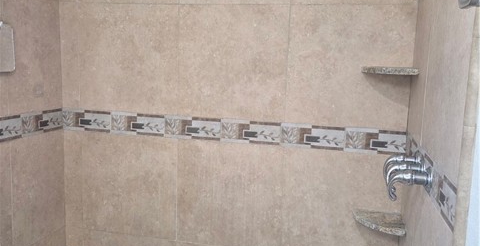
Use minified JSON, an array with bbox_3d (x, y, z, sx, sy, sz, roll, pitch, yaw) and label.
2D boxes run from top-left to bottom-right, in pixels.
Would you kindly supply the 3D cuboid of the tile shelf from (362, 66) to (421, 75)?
[{"bbox_3d":[0.533,-0.186,1.514,0.185,0.024,0.150,4,9,13],"label":"tile shelf"}]

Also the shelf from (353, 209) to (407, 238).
[{"bbox_3d":[0.508,0.368,1.568,0.178,0.028,0.143,4,8,13],"label":"shelf"}]

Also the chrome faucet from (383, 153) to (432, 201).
[{"bbox_3d":[0.486,0.154,1.252,0.107,0.109,0.262,4,8,13],"label":"chrome faucet"}]

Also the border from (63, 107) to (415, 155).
[{"bbox_3d":[-0.084,0.036,1.773,1.467,0.091,0.012,4,9,13],"label":"border"}]

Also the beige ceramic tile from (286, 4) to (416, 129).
[{"bbox_3d":[0.416,-0.208,1.620,0.457,0.460,0.012,4,9,13],"label":"beige ceramic tile"}]

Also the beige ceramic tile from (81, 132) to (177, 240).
[{"bbox_3d":[-0.489,0.277,1.870,0.458,0.452,0.012,4,8,13],"label":"beige ceramic tile"}]

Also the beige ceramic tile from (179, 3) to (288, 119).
[{"bbox_3d":[-0.031,-0.237,1.693,0.451,0.463,0.012,4,8,13],"label":"beige ceramic tile"}]

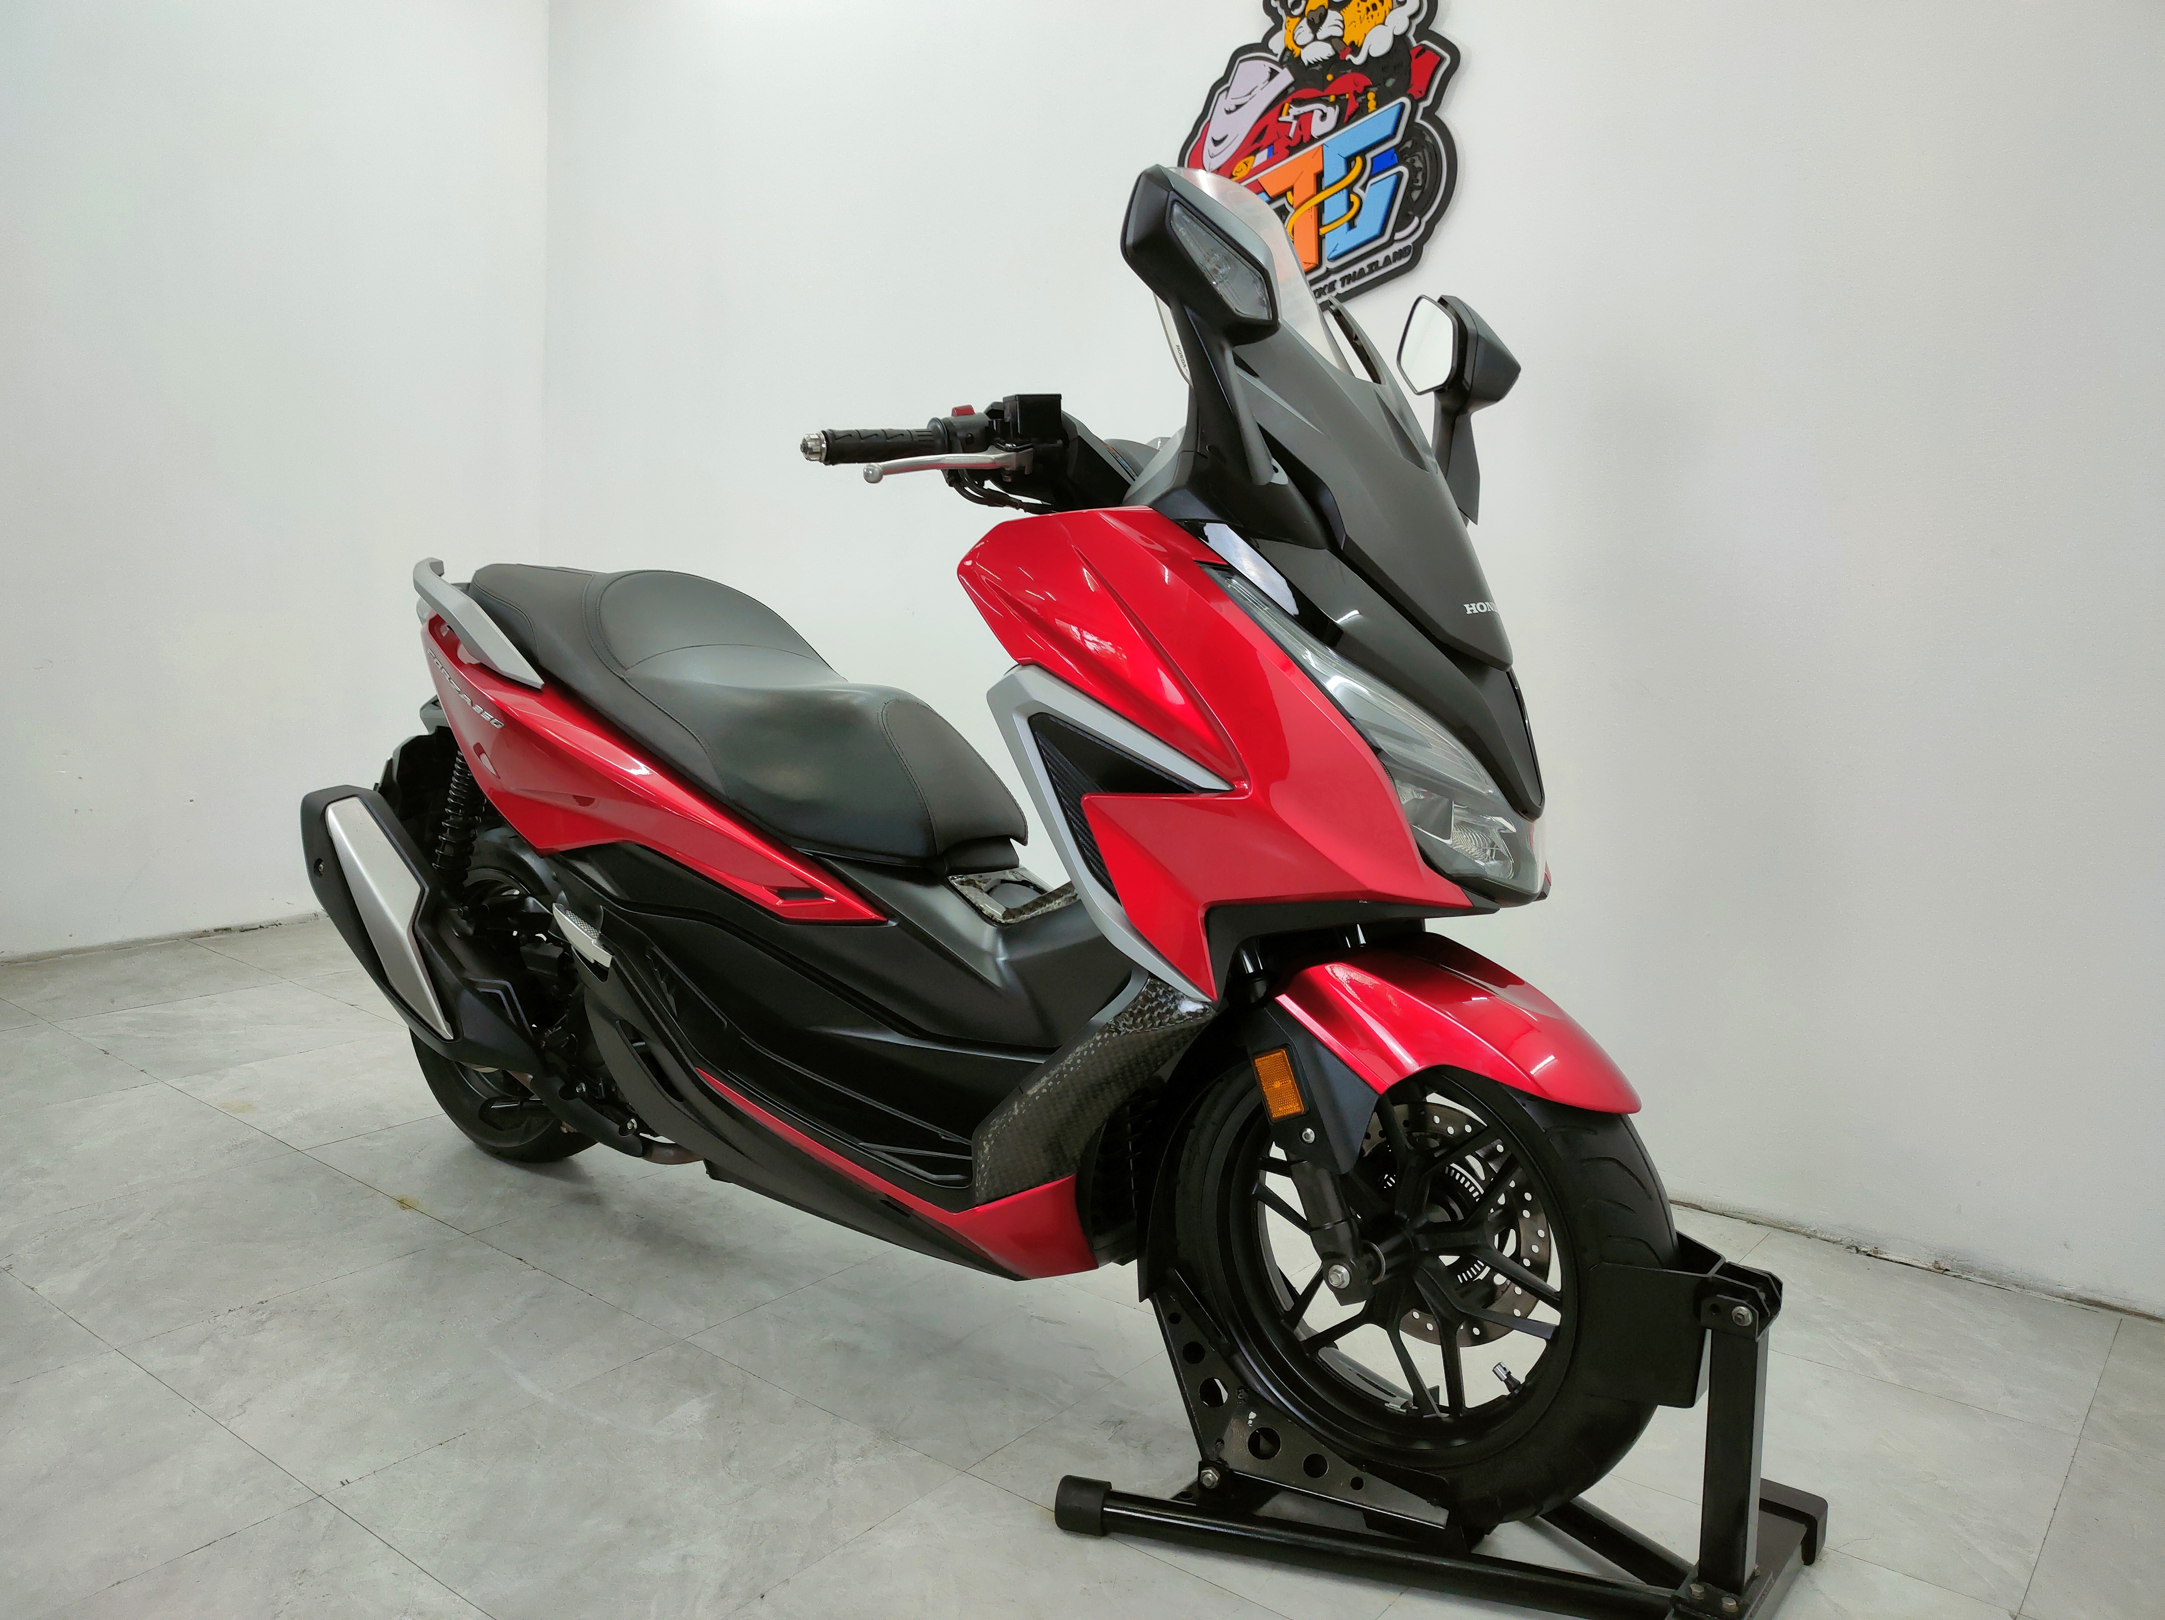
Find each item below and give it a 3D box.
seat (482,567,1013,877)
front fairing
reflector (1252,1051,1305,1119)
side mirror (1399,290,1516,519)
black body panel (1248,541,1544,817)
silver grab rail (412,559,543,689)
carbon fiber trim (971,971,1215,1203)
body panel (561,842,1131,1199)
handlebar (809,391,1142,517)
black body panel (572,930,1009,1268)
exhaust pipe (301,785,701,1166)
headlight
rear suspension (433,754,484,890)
[{"bbox_3d":[-0.445,-0.147,2.607,1.040,0.310,0.340,9,9,40],"label":"seat"},{"bbox_3d":[0.309,-0.299,1.925,0.270,0.310,0.340,9,11,40],"label":"front fairing"},{"bbox_3d":[0.190,0.262,1.909,0.036,0.064,0.010,-19,-6,34],"label":"reflector"},{"bbox_3d":[0.410,-0.436,2.171,0.100,0.240,0.175,1,8,-9],"label":"side mirror"},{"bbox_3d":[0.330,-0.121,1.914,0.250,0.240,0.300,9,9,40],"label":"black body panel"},{"bbox_3d":[-0.816,-0.265,2.764,0.410,0.160,0.135,9,9,40],"label":"silver grab rail"},{"bbox_3d":[0.010,0.289,2.010,0.285,0.265,0.115,9,9,40],"label":"carbon fiber trim"},{"bbox_3d":[-0.320,0.202,2.300,0.840,0.280,0.200,9,11,40],"label":"body panel"},{"bbox_3d":[0.013,-0.374,2.169,0.190,0.115,0.720,9,11,40],"label":"handlebar"},{"bbox_3d":[-0.352,0.333,2.335,0.710,0.295,0.140,9,9,40],"label":"black body panel"},{"bbox_3d":[-0.777,0.214,2.652,0.840,0.370,0.210,9,11,40],"label":"exhaust pipe"},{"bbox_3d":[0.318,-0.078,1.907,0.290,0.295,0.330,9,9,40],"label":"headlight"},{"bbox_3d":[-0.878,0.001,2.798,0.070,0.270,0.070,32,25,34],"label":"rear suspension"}]

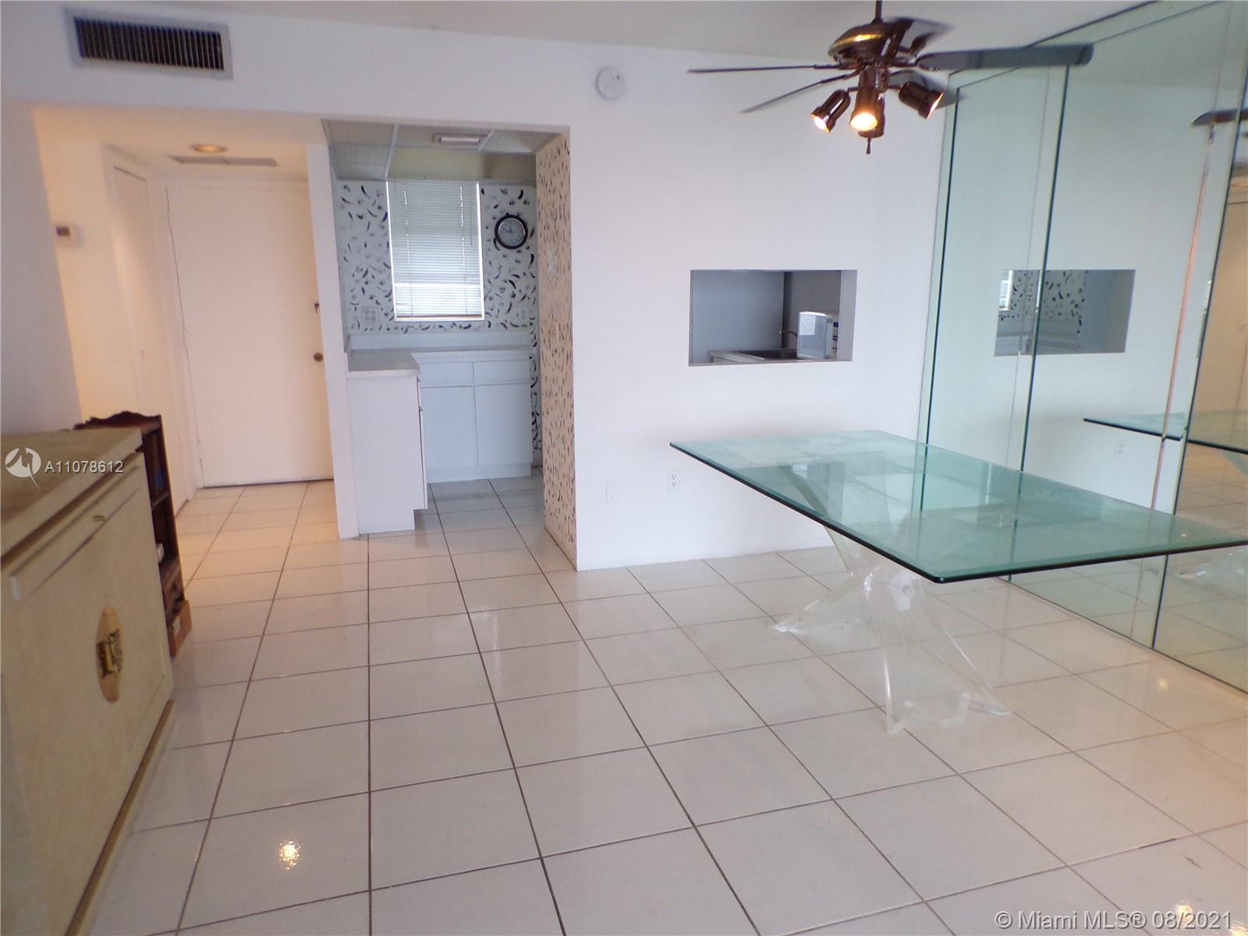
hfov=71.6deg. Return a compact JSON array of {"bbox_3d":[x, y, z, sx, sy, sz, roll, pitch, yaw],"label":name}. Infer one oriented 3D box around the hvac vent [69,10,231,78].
[{"bbox_3d":[-1.813,-1.623,3.317,0.560,0.205,0.030,-4,13,-15],"label":"hvac vent"}]

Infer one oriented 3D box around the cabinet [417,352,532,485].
[{"bbox_3d":[-1.086,-0.403,6.256,0.810,0.920,0.350,-4,13,-15],"label":"cabinet"}]

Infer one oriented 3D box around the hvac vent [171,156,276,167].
[{"bbox_3d":[-2.198,-1.701,4.800,0.520,0.025,0.370,-4,13,-15],"label":"hvac vent"}]

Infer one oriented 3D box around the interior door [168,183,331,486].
[{"bbox_3d":[-2.507,-0.864,5.925,0.900,2.000,0.050,-4,13,-15],"label":"interior door"}]

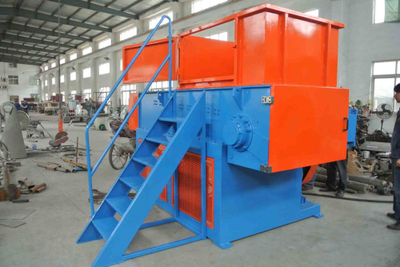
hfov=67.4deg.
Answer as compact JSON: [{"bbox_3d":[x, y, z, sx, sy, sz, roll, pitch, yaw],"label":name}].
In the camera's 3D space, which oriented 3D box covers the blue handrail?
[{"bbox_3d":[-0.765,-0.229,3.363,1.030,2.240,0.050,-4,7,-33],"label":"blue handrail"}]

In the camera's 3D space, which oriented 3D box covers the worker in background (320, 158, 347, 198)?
[{"bbox_3d":[2.065,0.128,4.760,0.380,1.690,0.480,-4,7,-33],"label":"worker in background"}]

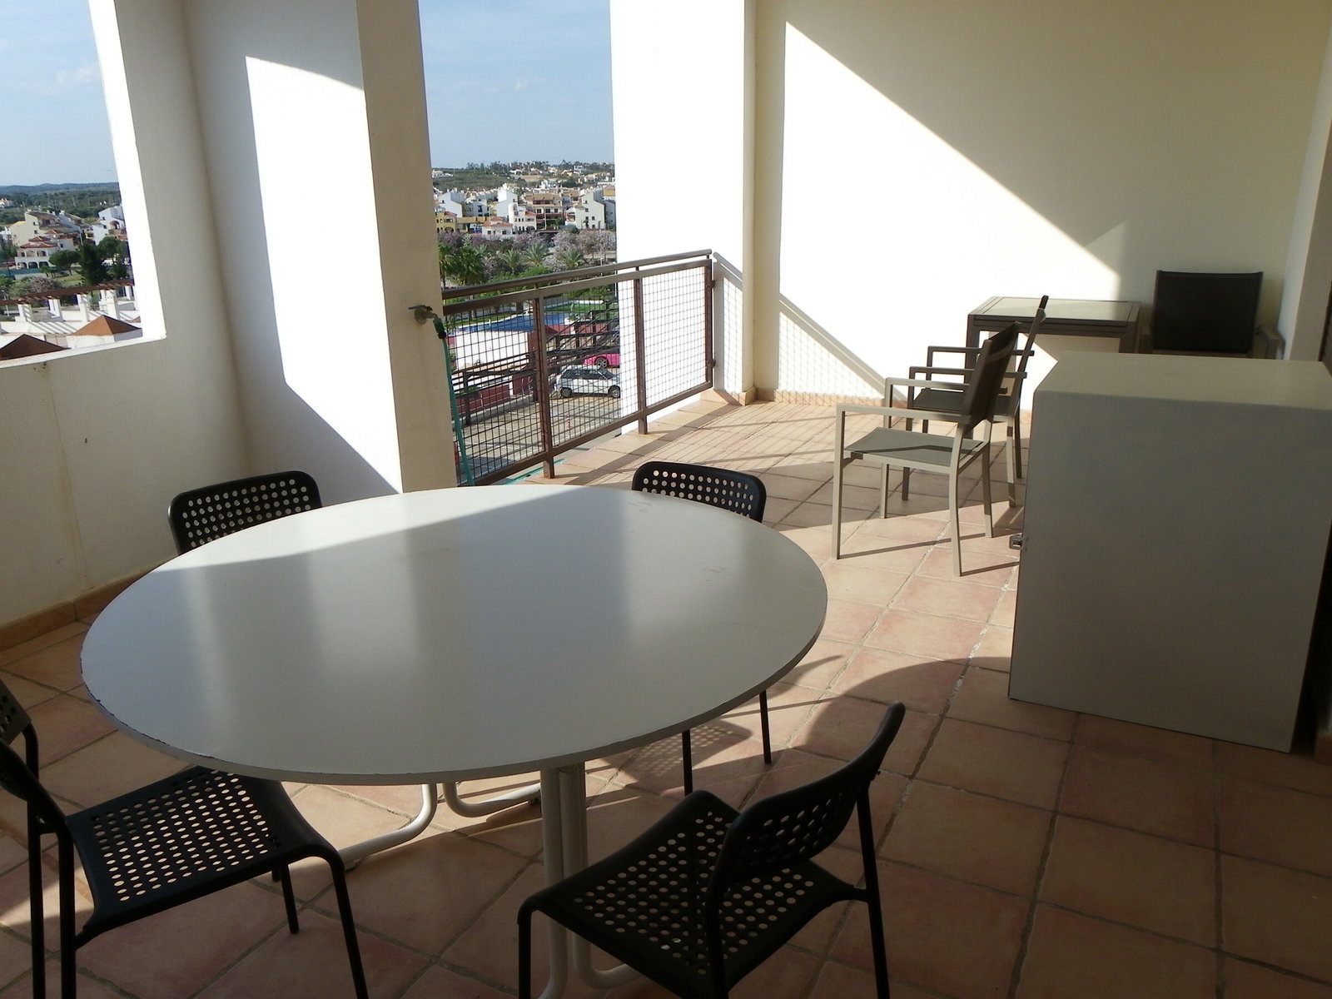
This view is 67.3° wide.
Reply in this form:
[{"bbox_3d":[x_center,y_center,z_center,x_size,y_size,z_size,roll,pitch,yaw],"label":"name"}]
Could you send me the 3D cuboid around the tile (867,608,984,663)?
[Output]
[{"bbox_3d":[0.857,0.453,3.295,0.323,0.015,0.323,8,19,26],"label":"tile"}]

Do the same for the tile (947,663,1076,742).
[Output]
[{"bbox_3d":[0.997,0.581,2.837,0.330,0.015,0.330,8,20,26],"label":"tile"}]

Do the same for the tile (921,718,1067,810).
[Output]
[{"bbox_3d":[0.845,0.677,2.570,0.323,0.015,0.323,8,19,26],"label":"tile"}]

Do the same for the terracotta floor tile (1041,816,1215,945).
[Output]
[{"bbox_3d":[0.985,0.804,2.121,0.330,0.015,0.330,8,20,26],"label":"terracotta floor tile"}]

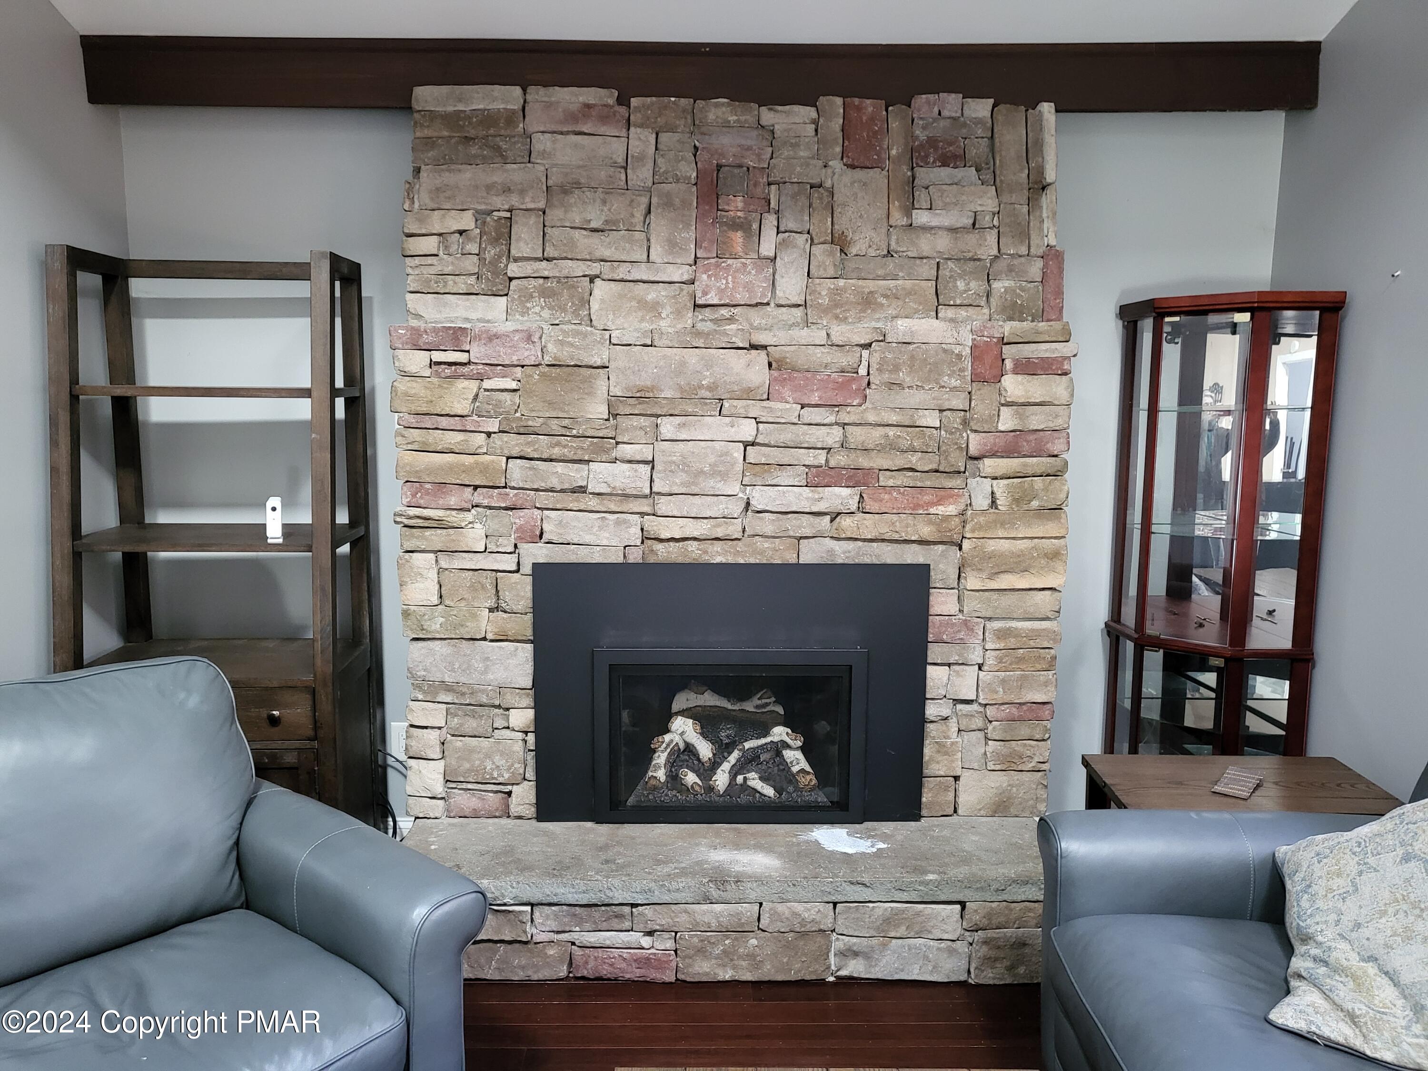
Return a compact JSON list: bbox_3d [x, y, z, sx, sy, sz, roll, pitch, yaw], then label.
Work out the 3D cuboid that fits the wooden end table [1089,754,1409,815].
[{"bbox_3d":[1.291,0.886,2.596,0.660,0.550,0.500,0,8,0],"label":"wooden end table"}]

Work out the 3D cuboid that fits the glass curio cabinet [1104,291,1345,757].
[{"bbox_3d":[1.461,0.206,3.138,0.600,1.750,0.430,8,11,44],"label":"glass curio cabinet"}]

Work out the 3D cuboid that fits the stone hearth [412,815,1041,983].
[{"bbox_3d":[0.036,0.970,2.855,1.800,0.295,0.380,0,8,0],"label":"stone hearth"}]

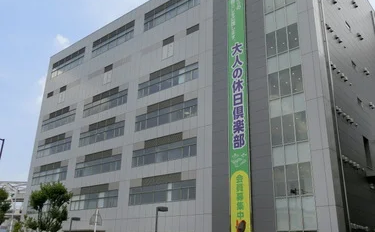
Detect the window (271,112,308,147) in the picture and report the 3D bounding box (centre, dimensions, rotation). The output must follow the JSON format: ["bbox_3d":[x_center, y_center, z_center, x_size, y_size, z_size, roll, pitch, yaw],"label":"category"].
[{"bbox_3d":[8.287,1.115,29.329,3.097,2.468,0.150,-15,-26,38],"label":"window"}]

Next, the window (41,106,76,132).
[{"bbox_3d":[-19.423,0.410,54.805,9.188,2.730,0.180,-15,-26,38],"label":"window"}]

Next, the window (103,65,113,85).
[{"bbox_3d":[-10.769,-5.532,49.257,1.838,2.712,0.150,-15,-26,38],"label":"window"}]

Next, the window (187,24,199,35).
[{"bbox_3d":[0.658,-9.661,40.662,1.861,0.784,0.200,-15,-26,38],"label":"window"}]

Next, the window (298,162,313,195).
[{"bbox_3d":[8.969,4.764,27.254,0.928,2.485,0.120,-15,-26,38],"label":"window"}]

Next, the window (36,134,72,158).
[{"bbox_3d":[-19.721,4.399,53.538,9.364,2.830,0.200,-15,-26,38],"label":"window"}]

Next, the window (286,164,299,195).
[{"bbox_3d":[8.201,4.969,27.871,1.015,2.485,0.120,-15,-26,38],"label":"window"}]

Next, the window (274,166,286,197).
[{"bbox_3d":[7.420,5.266,28.651,1.067,2.390,0.200,-15,-26,38],"label":"window"}]

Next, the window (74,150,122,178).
[{"bbox_3d":[-11.231,5.974,45.238,9.399,2.780,0.200,-15,-26,38],"label":"window"}]

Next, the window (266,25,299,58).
[{"bbox_3d":[8.527,-6.710,32.380,3.075,2.579,0.200,-15,-26,38],"label":"window"}]

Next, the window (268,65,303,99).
[{"bbox_3d":[8.414,-2.779,30.930,3.102,2.487,0.200,-15,-26,38],"label":"window"}]

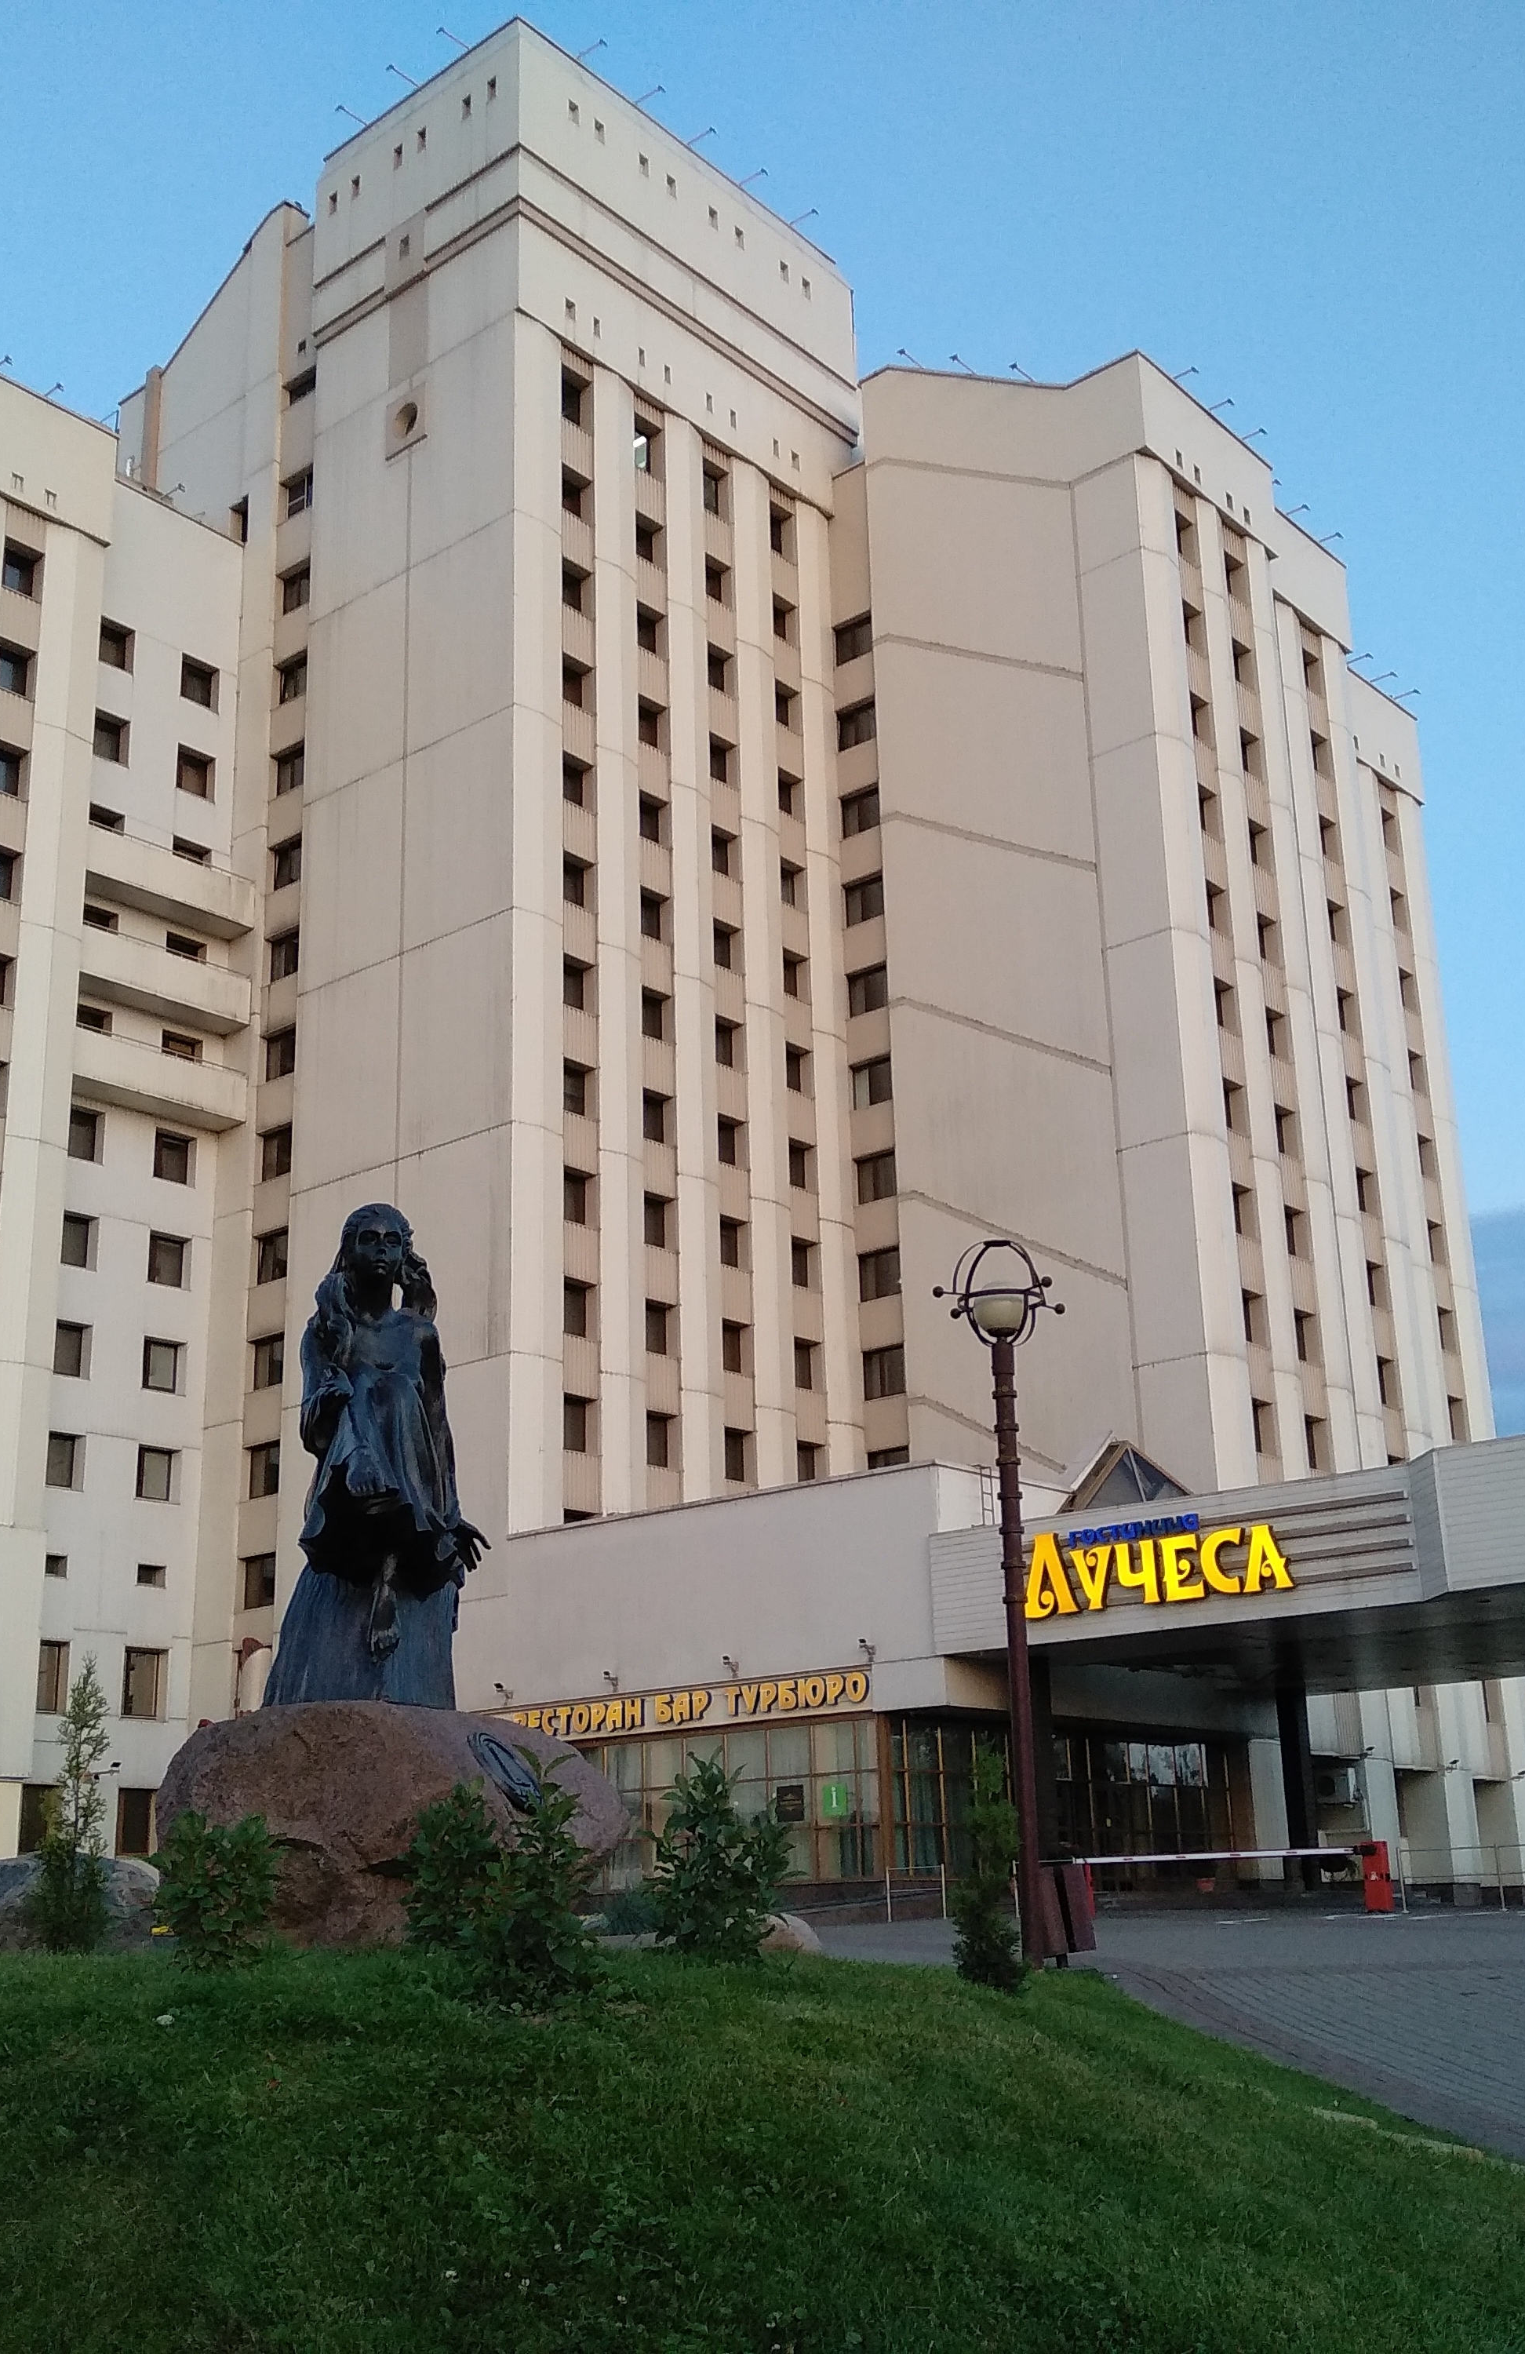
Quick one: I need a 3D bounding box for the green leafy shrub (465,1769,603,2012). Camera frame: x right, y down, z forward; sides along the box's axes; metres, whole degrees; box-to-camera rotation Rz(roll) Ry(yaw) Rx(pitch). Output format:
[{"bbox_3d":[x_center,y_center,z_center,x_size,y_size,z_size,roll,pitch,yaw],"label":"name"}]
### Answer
[{"bbox_3d":[-0.815,2.538,8.434,0.498,0.815,0.473,0,-17,-6],"label":"green leafy shrub"}]

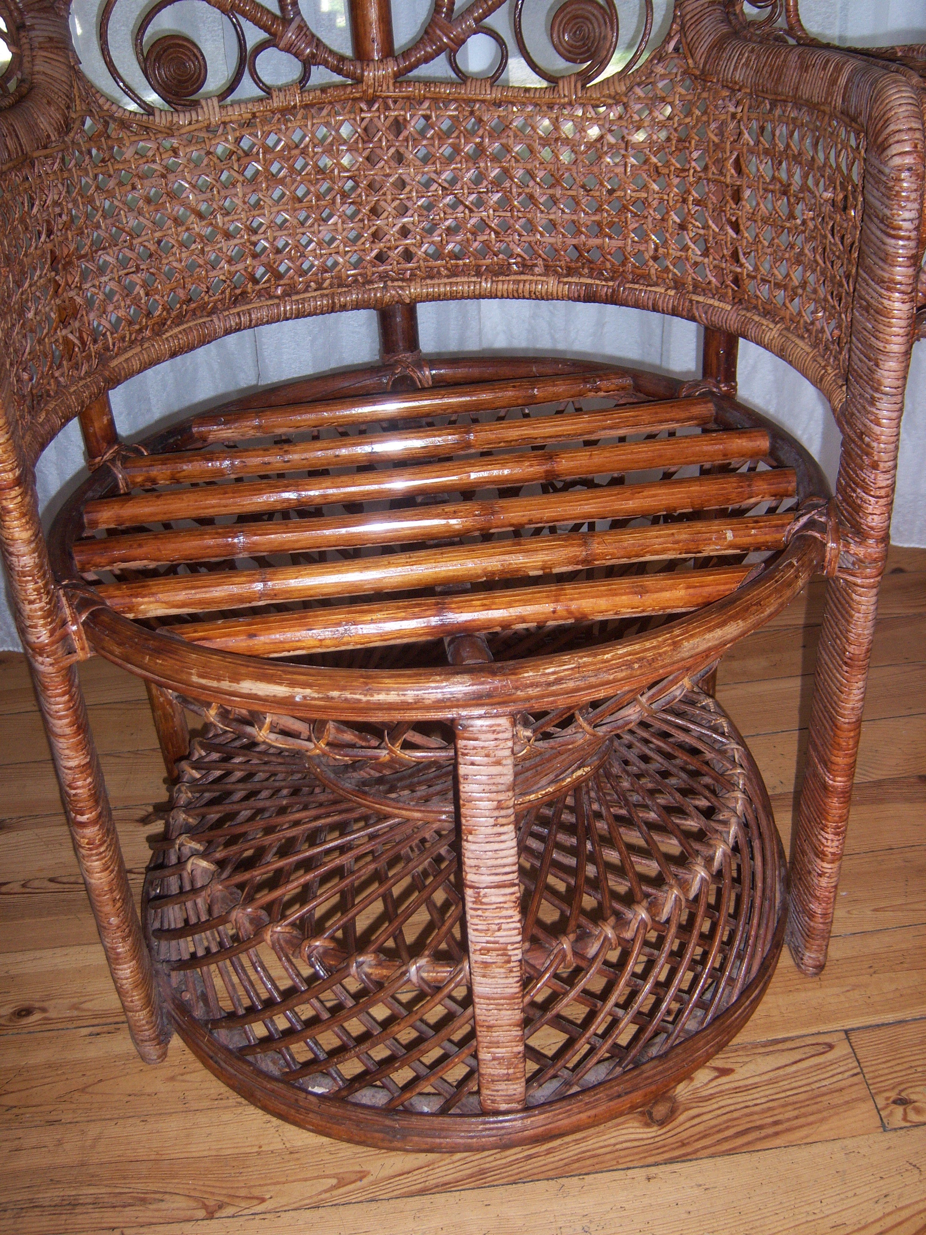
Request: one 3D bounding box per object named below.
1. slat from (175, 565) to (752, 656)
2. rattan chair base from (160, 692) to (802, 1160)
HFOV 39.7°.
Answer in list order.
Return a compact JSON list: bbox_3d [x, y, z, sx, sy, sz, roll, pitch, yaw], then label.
[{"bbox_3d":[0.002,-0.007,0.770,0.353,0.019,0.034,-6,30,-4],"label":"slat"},{"bbox_3d":[-0.007,0.085,1.032,0.561,0.336,0.561,-6,30,-4],"label":"rattan chair base"}]

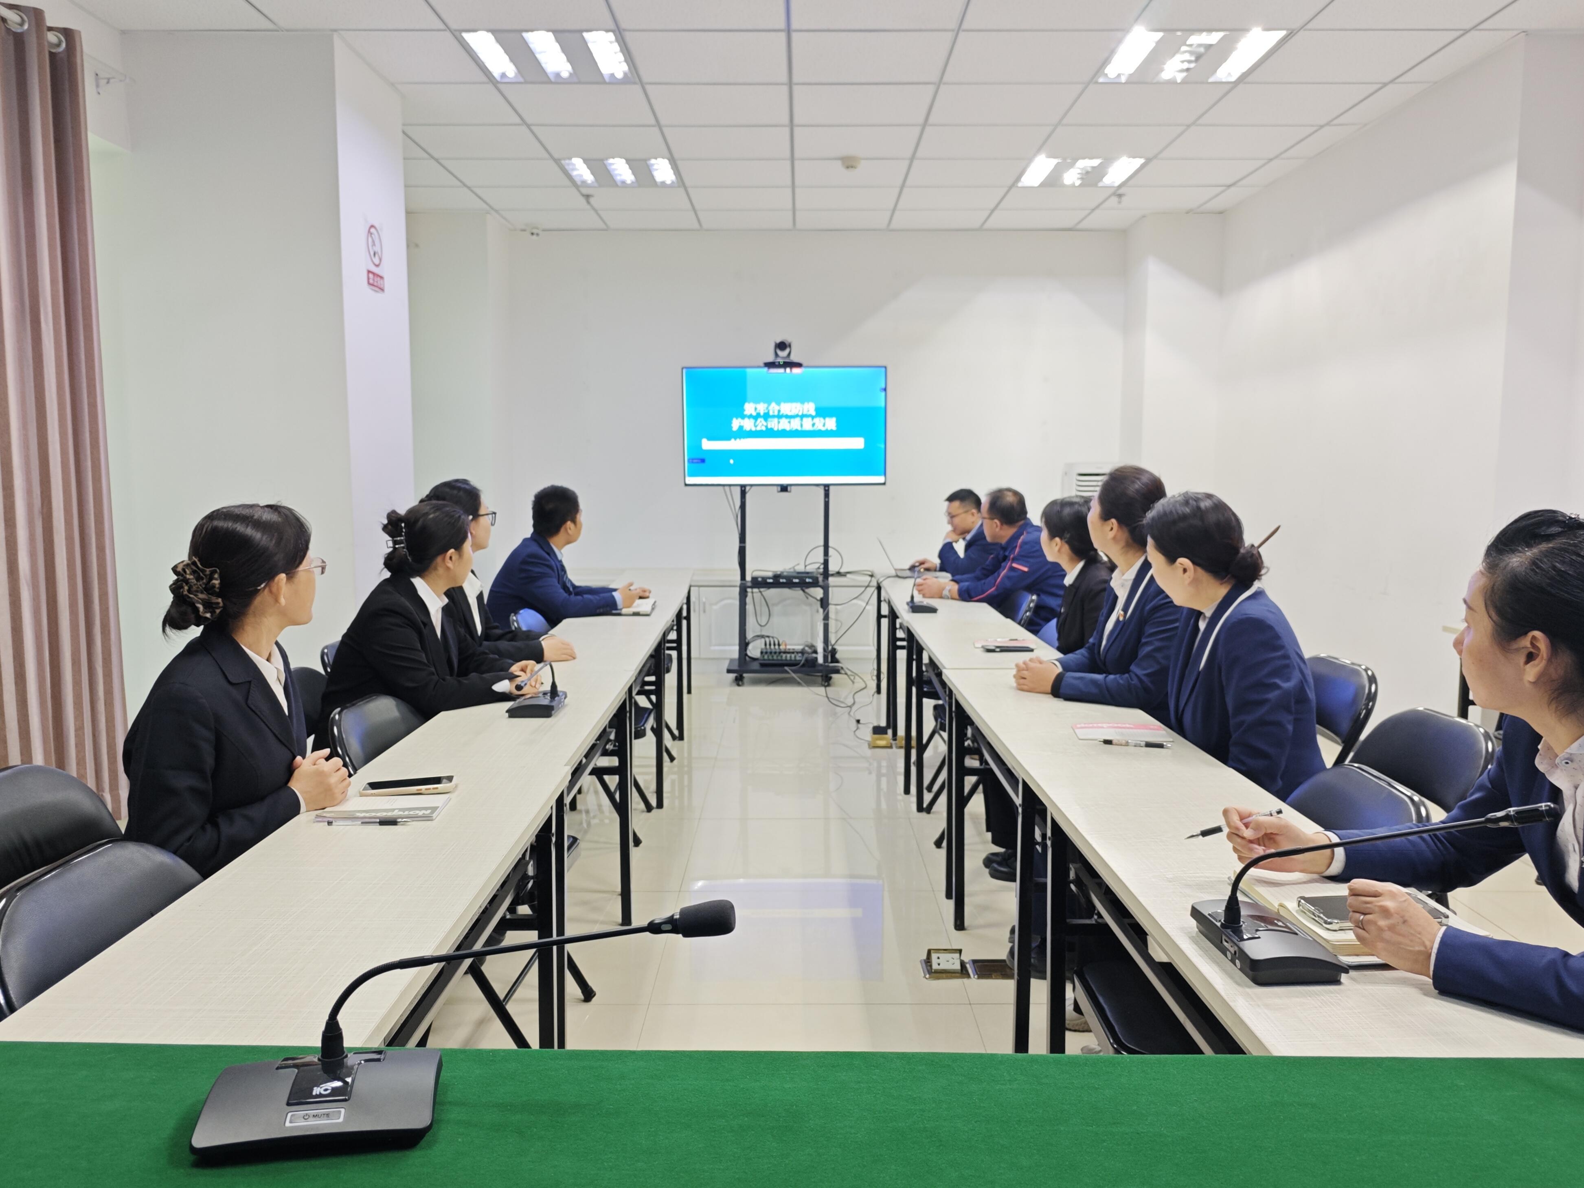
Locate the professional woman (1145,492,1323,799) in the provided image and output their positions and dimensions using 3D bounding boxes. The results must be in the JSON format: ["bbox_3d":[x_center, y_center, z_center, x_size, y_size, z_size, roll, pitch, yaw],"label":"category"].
[{"bbox_3d":[0.854,0.446,2.303,0.571,1.316,0.469,1,7,10],"label":"professional woman"}]

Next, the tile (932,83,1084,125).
[{"bbox_3d":[0.927,-2.158,4.836,0.618,0.020,0.557,0,6,0],"label":"tile"}]

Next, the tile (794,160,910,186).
[{"bbox_3d":[0.315,-2.261,5.890,0.610,0.020,0.560,0,6,1],"label":"tile"}]

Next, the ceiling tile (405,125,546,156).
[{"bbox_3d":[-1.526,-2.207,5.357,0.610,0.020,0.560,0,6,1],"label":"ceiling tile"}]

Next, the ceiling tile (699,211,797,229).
[{"bbox_3d":[-0.289,-2.410,7.060,0.618,0.020,0.557,0,6,0],"label":"ceiling tile"}]

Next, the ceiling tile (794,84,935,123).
[{"bbox_3d":[0.309,-2.160,4.841,0.618,0.020,0.557,0,6,0],"label":"ceiling tile"}]

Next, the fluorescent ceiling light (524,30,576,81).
[{"bbox_3d":[-0.926,-2.081,4.245,0.117,0.050,0.530,0,7,0],"label":"fluorescent ceiling light"}]

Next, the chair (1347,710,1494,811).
[{"bbox_3d":[1.266,0.681,2.564,0.480,0.800,0.460,0,6,-5],"label":"chair"}]

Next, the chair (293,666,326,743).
[{"bbox_3d":[-1.138,0.614,3.087,0.480,0.800,0.460,0,6,1],"label":"chair"}]

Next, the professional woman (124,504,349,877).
[{"bbox_3d":[-0.824,0.483,1.994,0.620,1.290,0.480,-1,6,-7],"label":"professional woman"}]

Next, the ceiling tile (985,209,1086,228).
[{"bbox_3d":[1.548,-2.392,7.009,0.612,0.020,0.571,0,7,0],"label":"ceiling tile"}]

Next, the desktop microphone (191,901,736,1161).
[{"bbox_3d":[-0.284,0.388,1.002,0.459,0.194,0.128,-1,7,-7],"label":"desktop microphone"}]

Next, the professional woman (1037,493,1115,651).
[{"bbox_3d":[0.928,0.309,3.724,0.612,1.265,0.449,2,7,12],"label":"professional woman"}]

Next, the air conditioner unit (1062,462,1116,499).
[{"bbox_3d":[2.005,-0.178,7.355,0.439,1.408,0.326,0,7,0],"label":"air conditioner unit"}]

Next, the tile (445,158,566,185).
[{"bbox_3d":[-1.535,-2.290,5.964,0.618,0.020,0.557,0,6,0],"label":"tile"}]

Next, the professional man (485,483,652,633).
[{"bbox_3d":[-0.945,0.185,4.658,0.700,1.290,0.520,-1,6,-9],"label":"professional man"}]

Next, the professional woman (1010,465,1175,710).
[{"bbox_3d":[0.933,0.351,2.977,0.660,1.360,0.500,0,6,1],"label":"professional woman"}]

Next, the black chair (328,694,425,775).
[{"bbox_3d":[-0.804,0.653,2.750,0.480,0.800,0.460,0,6,1],"label":"black chair"}]

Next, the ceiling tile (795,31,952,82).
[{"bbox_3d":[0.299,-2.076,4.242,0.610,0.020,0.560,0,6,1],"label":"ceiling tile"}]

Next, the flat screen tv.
[{"bbox_3d":[-0.042,-1.034,6.802,1.260,0.729,0.071,0,7,0],"label":"flat screen tv"}]

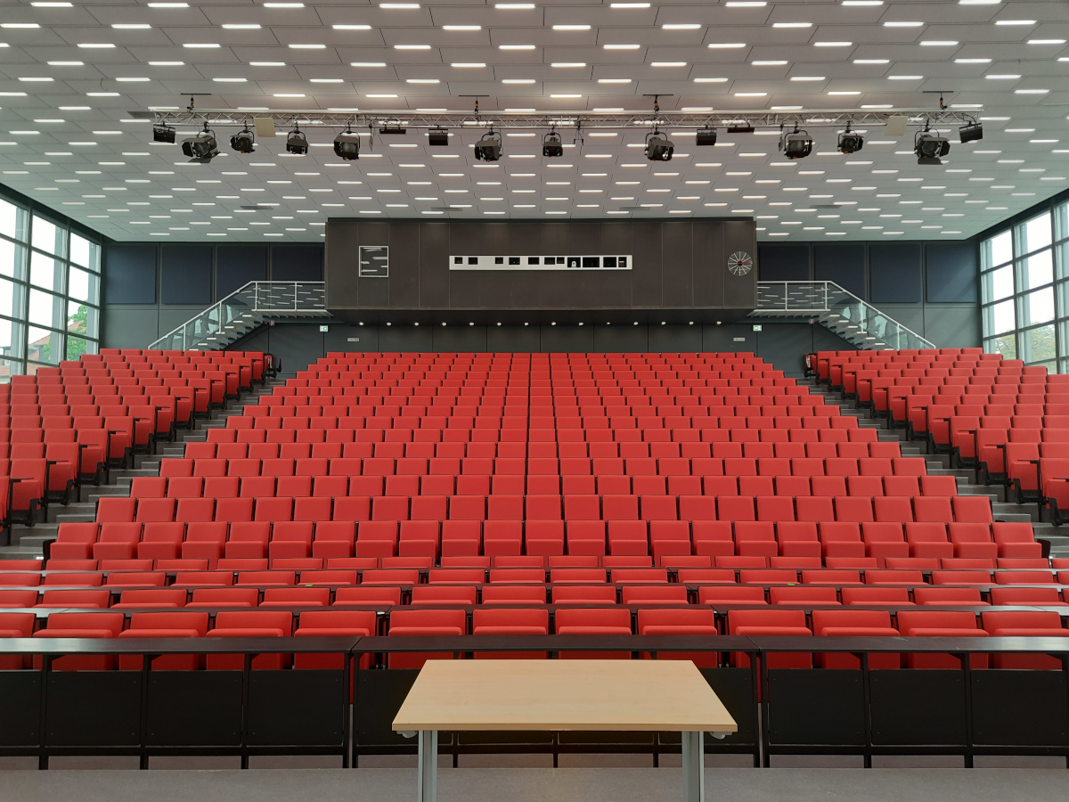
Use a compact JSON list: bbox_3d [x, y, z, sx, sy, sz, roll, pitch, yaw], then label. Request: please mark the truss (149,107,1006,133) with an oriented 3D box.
[{"bbox_3d":[0.631,-5.444,14.406,16.050,0.310,0.300,0,-4,0],"label":"truss"}]

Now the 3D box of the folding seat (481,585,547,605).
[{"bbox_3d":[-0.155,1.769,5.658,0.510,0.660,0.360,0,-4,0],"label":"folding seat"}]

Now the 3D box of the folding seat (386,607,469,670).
[{"bbox_3d":[-0.755,1.819,5.141,0.525,0.700,0.330,0,-4,0],"label":"folding seat"}]

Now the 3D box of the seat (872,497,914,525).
[{"bbox_3d":[5.026,1.750,10.262,0.510,0.830,0.420,0,-4,0],"label":"seat"}]

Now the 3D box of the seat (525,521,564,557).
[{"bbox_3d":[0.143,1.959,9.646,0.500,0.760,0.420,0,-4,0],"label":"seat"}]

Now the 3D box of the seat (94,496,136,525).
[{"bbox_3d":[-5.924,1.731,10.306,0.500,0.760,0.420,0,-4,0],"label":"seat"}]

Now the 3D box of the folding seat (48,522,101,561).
[{"bbox_3d":[-6.203,2.003,9.962,0.525,0.700,0.330,0,-4,-4],"label":"folding seat"}]

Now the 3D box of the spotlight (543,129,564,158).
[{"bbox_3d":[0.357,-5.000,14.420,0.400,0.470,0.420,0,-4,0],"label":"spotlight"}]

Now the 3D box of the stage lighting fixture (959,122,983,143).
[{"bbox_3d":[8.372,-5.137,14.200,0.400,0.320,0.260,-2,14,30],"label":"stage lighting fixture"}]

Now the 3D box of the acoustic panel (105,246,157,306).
[{"bbox_3d":[-13.421,-4.193,24.709,1.680,1.930,0.100,0,-4,0],"label":"acoustic panel"}]

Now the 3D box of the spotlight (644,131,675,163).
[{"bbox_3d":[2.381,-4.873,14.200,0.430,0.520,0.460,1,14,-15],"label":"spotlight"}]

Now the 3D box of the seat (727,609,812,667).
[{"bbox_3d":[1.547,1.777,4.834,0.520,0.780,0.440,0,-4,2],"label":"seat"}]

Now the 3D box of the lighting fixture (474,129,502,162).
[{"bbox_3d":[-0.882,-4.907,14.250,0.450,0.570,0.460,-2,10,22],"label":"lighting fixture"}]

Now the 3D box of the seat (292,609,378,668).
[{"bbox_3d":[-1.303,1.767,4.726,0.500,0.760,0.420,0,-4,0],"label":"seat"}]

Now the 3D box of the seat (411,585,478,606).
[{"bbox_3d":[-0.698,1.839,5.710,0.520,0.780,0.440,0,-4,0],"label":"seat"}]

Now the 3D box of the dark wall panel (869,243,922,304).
[{"bbox_3d":[11.968,-4.206,24.610,1.680,1.930,0.100,0,-4,0],"label":"dark wall panel"}]

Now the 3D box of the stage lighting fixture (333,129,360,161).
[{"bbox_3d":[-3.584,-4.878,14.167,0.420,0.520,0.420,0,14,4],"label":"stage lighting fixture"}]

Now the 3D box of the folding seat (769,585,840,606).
[{"bbox_3d":[2.204,1.875,5.971,0.525,0.700,0.330,0,-4,2],"label":"folding seat"}]

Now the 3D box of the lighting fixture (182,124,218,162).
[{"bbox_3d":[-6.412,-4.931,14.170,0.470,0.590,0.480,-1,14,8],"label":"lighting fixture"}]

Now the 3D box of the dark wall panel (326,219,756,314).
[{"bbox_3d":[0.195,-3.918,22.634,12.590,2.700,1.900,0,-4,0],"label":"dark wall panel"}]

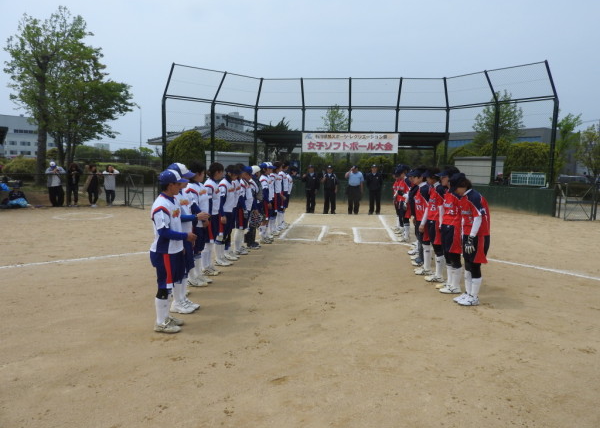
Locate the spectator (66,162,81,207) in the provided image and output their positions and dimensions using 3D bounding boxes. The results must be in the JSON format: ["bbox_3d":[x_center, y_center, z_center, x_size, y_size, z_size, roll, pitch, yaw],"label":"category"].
[{"bbox_3d":[-8.244,-1.058,15.203,0.500,1.565,0.420,0,7,-8],"label":"spectator"}]

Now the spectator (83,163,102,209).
[{"bbox_3d":[-7.555,-1.033,15.205,0.580,1.541,0.420,-1,7,-17],"label":"spectator"}]

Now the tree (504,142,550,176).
[{"bbox_3d":[12.101,-2.295,22.359,2.596,3.161,2.500,1,6,0],"label":"tree"}]

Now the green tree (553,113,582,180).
[{"bbox_3d":[18.125,-4.100,28.683,2.370,5.545,2.200,1,6,0],"label":"green tree"}]

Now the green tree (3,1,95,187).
[{"bbox_3d":[-14.508,-6.723,24.429,5.288,10.517,4.800,1,6,0],"label":"green tree"}]

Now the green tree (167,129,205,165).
[{"bbox_3d":[-6.074,-2.780,22.342,2.272,3.460,2.300,1,6,0],"label":"green tree"}]

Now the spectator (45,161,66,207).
[{"bbox_3d":[-8.878,-1.090,15.201,0.660,1.607,0.480,0,7,-8],"label":"spectator"}]

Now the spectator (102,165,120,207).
[{"bbox_3d":[-6.902,-1.009,15.206,0.560,1.517,0.420,0,7,-8],"label":"spectator"}]

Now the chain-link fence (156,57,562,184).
[{"bbox_3d":[2.113,-3.328,17.704,15.445,5.094,4.057,2,6,6],"label":"chain-link fence"}]

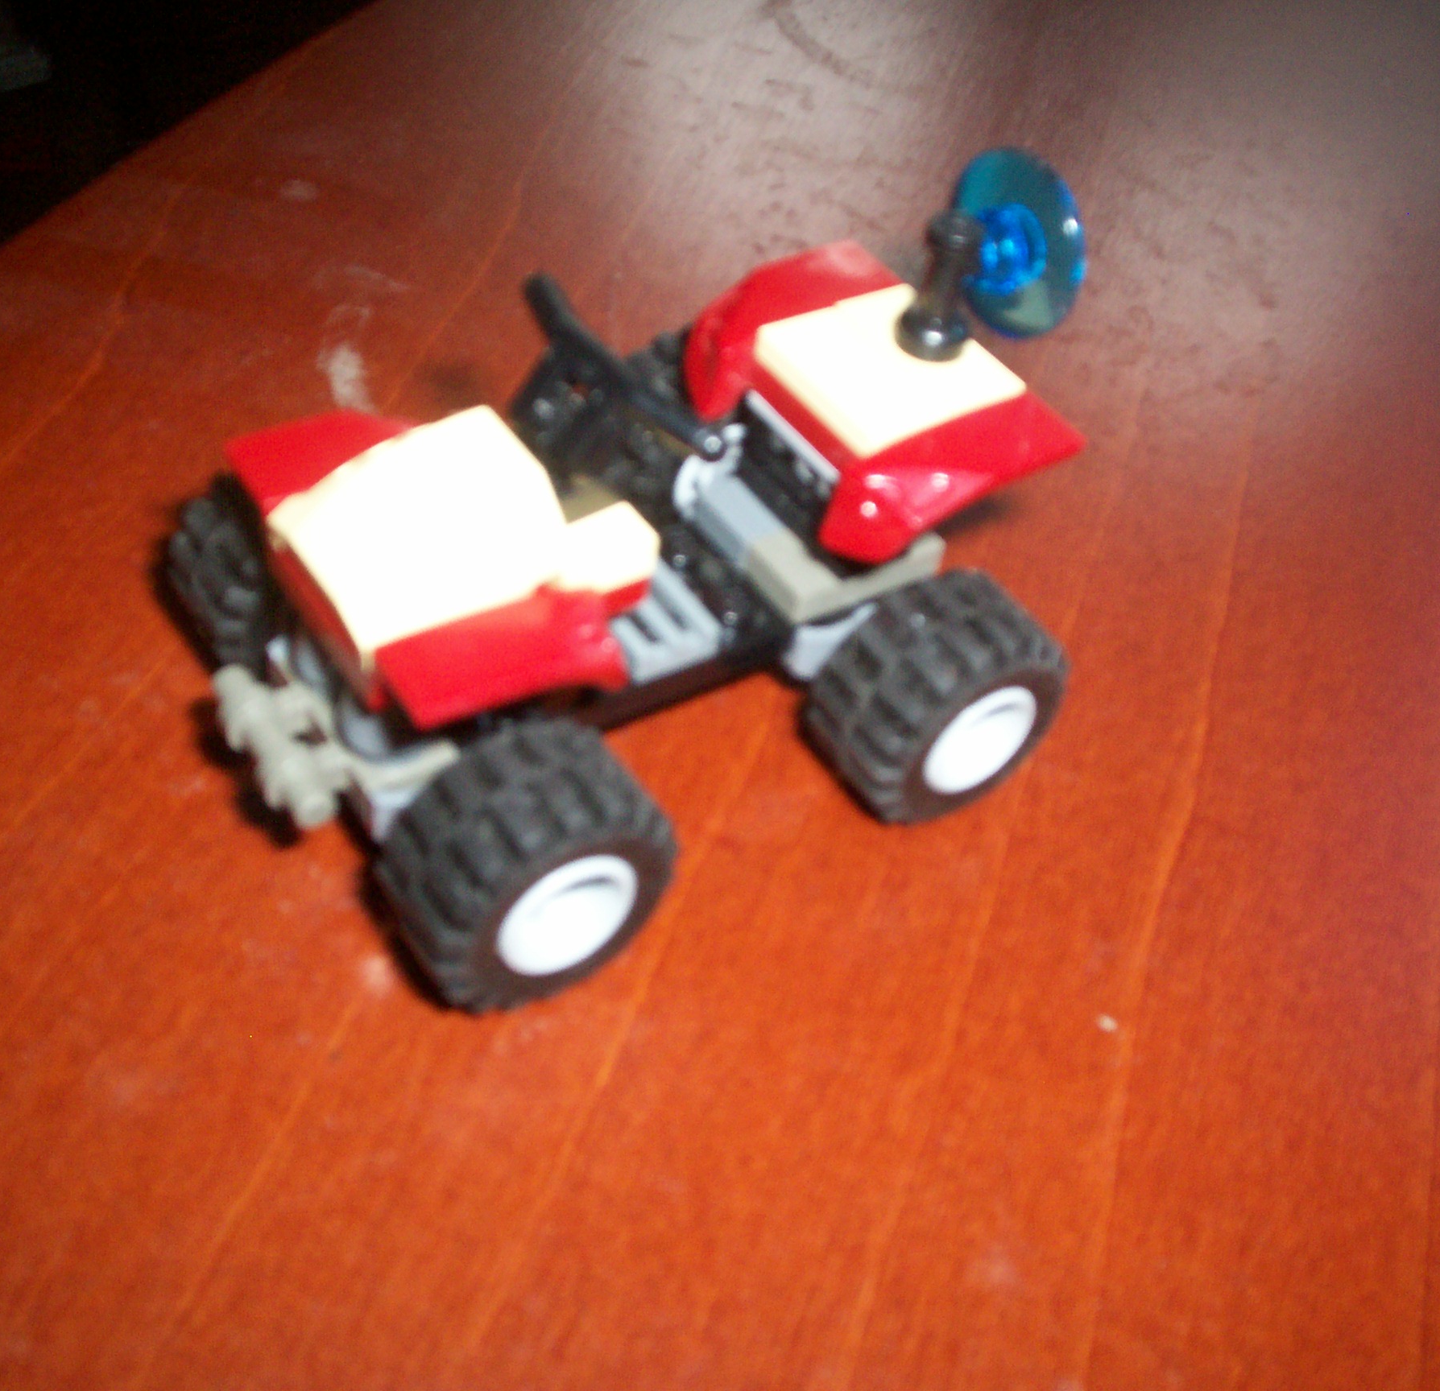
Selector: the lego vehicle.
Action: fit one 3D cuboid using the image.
[{"bbox_3d":[-0.006,-0.015,0.157,0.070,0.050,0.049,-22,55,-29],"label":"lego vehicle"}]

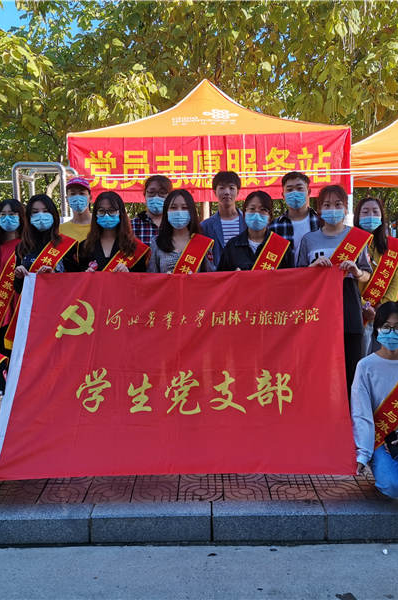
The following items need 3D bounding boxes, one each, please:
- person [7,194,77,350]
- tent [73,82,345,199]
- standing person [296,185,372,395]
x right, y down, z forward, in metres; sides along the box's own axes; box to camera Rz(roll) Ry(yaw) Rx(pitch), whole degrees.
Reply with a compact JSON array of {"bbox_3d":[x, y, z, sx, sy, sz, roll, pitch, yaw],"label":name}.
[{"bbox_3d":[-1.009,0.128,3.900,0.460,1.640,0.360,-2,6,-7],"label":"person"},{"bbox_3d":[0.098,-1.165,7.850,3.000,3.250,3.000,-1,6,-2],"label":"tent"},{"bbox_3d":[0.860,0.102,3.844,0.480,1.680,0.400,-1,7,3],"label":"standing person"}]

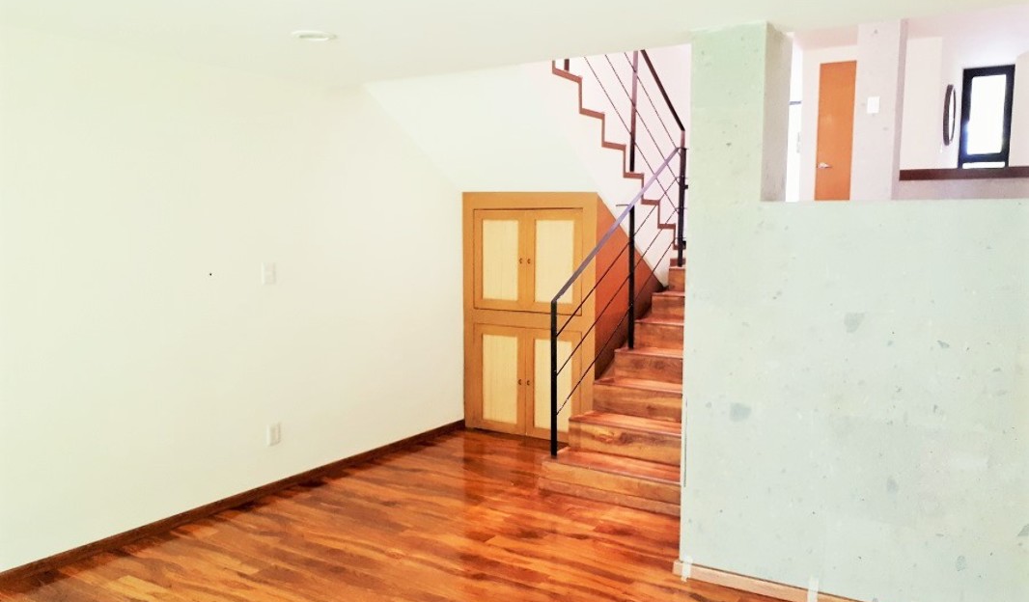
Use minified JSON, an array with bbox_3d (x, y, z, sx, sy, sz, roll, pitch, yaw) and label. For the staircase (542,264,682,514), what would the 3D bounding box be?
[{"bbox_3d":[1.189,0.450,5.284,1.070,1.225,2.172,3,5,31],"label":"staircase"}]

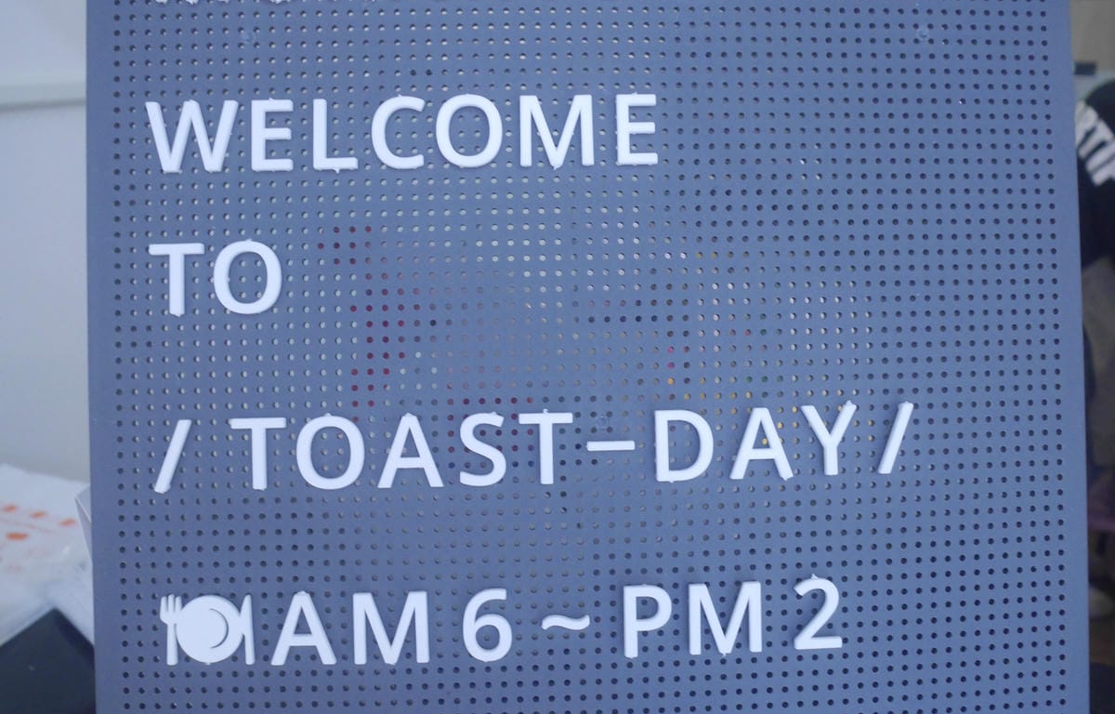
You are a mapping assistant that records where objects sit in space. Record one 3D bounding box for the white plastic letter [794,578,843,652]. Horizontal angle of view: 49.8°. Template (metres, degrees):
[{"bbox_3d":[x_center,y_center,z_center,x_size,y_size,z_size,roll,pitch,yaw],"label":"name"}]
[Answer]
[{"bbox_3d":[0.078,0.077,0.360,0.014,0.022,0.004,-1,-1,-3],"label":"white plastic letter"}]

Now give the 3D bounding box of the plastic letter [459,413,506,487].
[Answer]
[{"bbox_3d":[-0.022,0.027,0.351,0.013,0.021,0.003,-1,-1,-3],"label":"plastic letter"}]

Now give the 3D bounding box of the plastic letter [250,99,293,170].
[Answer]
[{"bbox_3d":[-0.083,-0.065,0.349,0.011,0.020,0.003,-1,-1,-3],"label":"plastic letter"}]

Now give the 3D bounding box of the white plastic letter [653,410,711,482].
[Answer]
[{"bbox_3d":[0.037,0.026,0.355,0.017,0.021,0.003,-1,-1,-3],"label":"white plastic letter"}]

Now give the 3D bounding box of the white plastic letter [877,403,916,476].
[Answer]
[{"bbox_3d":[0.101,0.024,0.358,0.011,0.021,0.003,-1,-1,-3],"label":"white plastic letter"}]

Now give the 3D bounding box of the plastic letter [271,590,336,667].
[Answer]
[{"bbox_3d":[-0.073,0.079,0.348,0.018,0.020,0.003,-1,-1,-3],"label":"plastic letter"}]

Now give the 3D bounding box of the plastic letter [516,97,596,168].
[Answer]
[{"bbox_3d":[0.000,-0.066,0.354,0.022,0.020,0.003,-1,-1,-3],"label":"plastic letter"}]

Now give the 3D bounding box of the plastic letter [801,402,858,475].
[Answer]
[{"bbox_3d":[0.081,0.024,0.357,0.016,0.021,0.003,-1,-1,-3],"label":"plastic letter"}]

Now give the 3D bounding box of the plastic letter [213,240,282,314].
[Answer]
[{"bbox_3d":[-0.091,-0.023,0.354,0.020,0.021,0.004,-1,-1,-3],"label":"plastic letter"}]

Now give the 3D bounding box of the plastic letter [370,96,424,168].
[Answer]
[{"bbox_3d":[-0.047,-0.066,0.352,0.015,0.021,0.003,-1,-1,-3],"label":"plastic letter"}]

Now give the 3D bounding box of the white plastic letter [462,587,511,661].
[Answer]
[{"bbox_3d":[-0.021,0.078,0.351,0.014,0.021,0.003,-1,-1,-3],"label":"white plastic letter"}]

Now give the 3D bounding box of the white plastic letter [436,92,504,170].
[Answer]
[{"bbox_3d":[-0.026,-0.066,0.352,0.019,0.021,0.003,-1,-1,-3],"label":"white plastic letter"}]

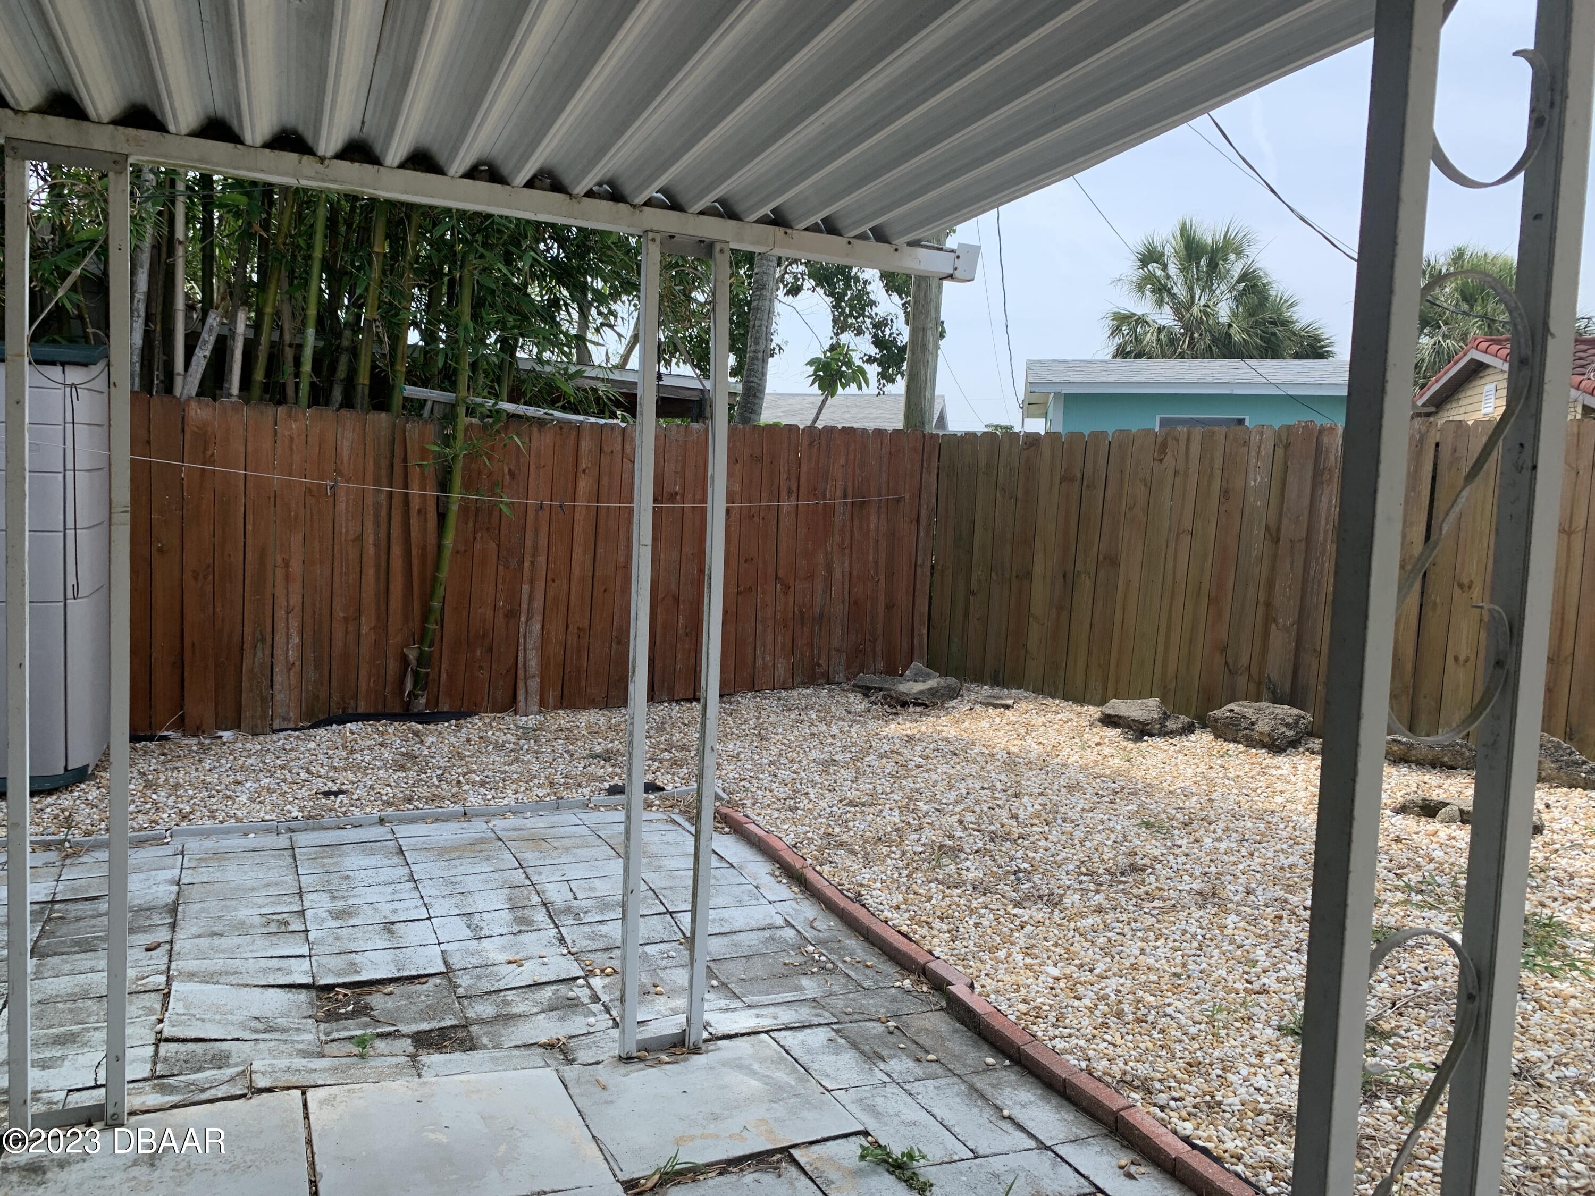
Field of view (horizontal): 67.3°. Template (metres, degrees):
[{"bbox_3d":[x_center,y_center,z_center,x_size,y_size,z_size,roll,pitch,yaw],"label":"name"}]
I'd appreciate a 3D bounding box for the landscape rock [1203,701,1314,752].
[{"bbox_3d":[2.690,0.746,7.000,0.560,0.250,0.400,5,5,29],"label":"landscape rock"}]

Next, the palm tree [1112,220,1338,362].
[{"bbox_3d":[7.204,-3.241,21.281,4.100,6.719,4.100,4,5,19],"label":"palm tree"}]

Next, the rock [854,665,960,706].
[{"bbox_3d":[0.755,0.604,8.300,0.720,0.230,0.480,3,5,0],"label":"rock"}]

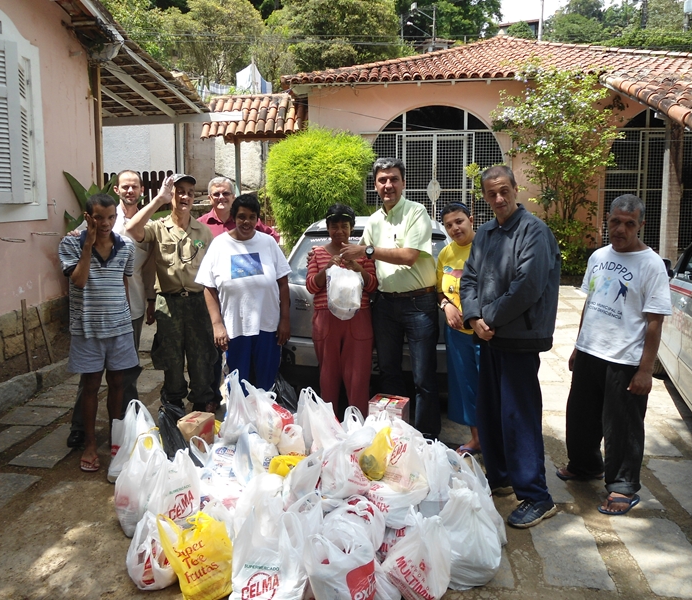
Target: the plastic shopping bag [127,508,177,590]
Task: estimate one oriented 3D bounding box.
[{"bbox_3d":[-0.801,1.003,2.502,0.230,0.290,0.210,-3,10,-18],"label":"plastic shopping bag"}]

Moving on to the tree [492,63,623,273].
[{"bbox_3d":[3.897,-2.344,11.072,2.300,3.800,1.900,3,10,19],"label":"tree"}]

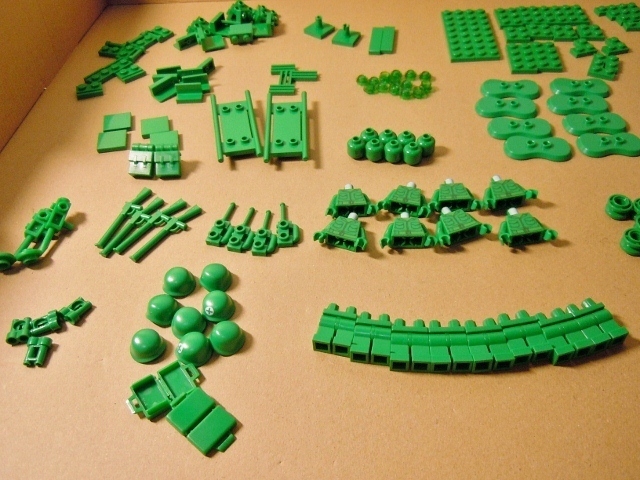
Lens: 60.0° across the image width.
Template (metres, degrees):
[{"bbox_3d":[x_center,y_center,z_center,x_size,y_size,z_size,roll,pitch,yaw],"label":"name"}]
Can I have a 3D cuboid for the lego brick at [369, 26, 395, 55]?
[{"bbox_3d":[0.044,-0.140,0.390,0.016,0.003,0.033,5,49,8],"label":"lego brick"}]

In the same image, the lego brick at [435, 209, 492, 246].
[{"bbox_3d":[0.067,-0.009,0.270,0.027,0.008,0.018,-17,50,-11],"label":"lego brick"}]

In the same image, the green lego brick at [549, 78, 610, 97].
[{"bbox_3d":[0.160,-0.094,0.340,0.035,0.005,0.017,2,49,5],"label":"green lego brick"}]

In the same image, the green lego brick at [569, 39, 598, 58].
[{"bbox_3d":[0.174,-0.128,0.370,0.016,0.005,0.016,-19,50,-12],"label":"green lego brick"}]

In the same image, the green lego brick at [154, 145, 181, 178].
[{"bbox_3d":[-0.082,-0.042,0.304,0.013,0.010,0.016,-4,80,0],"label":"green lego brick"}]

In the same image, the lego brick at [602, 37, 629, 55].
[{"bbox_3d":[0.195,-0.129,0.370,0.016,0.005,0.016,-13,49,-7],"label":"lego brick"}]

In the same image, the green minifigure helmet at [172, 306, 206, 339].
[{"bbox_3d":[-0.056,0.034,0.232,0.015,0.010,0.015,-2,48,2],"label":"green minifigure helmet"}]

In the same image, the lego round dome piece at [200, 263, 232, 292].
[{"bbox_3d":[-0.048,0.015,0.253,0.015,0.009,0.014,-2,48,2],"label":"lego round dome piece"}]

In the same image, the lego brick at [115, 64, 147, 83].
[{"bbox_3d":[-0.127,-0.112,0.375,0.016,0.005,0.012,-33,54,-24],"label":"lego brick"}]

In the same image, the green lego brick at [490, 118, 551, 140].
[{"bbox_3d":[0.114,-0.064,0.317,0.035,0.005,0.017,3,49,6],"label":"green lego brick"}]

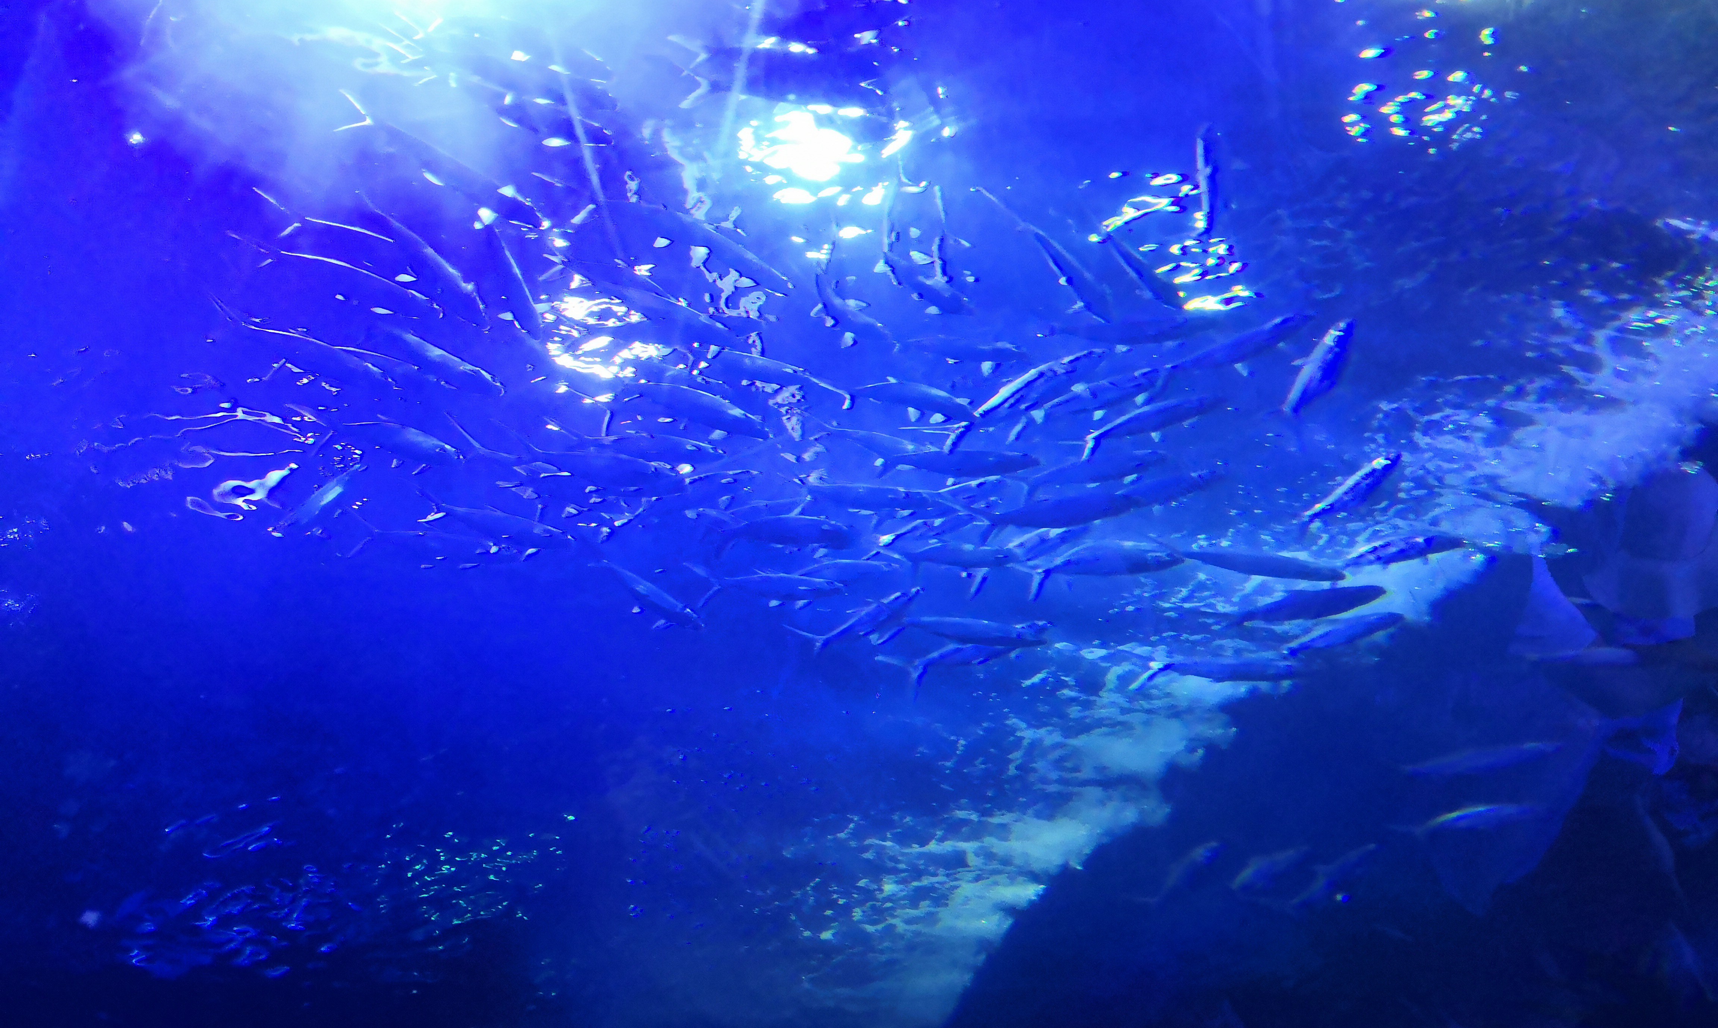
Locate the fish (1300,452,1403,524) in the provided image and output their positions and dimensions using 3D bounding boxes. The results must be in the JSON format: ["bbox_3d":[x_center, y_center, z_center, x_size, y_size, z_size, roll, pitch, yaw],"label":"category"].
[{"bbox_3d":[1.163,-0.059,3.175,0.280,0.062,0.036,-38,-43,24],"label":"fish"}]

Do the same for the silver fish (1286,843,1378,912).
[{"bbox_3d":[1.167,0.892,3.296,0.280,0.062,0.036,-42,-44,19],"label":"silver fish"}]

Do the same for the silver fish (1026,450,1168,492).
[{"bbox_3d":[0.455,-0.083,2.572,0.280,0.062,0.036,-13,-30,15],"label":"silver fish"}]

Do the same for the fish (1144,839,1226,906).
[{"bbox_3d":[0.847,0.933,3.486,0.280,0.062,0.036,-44,-45,18],"label":"fish"}]

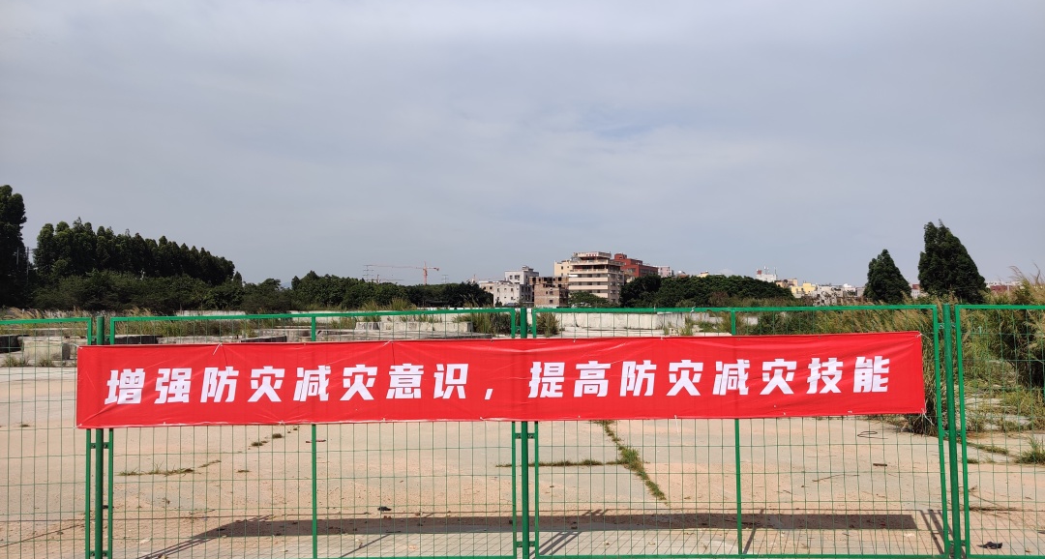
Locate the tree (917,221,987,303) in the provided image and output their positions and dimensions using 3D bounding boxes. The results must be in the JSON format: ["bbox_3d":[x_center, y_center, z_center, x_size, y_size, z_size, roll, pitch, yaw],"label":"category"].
[{"bbox_3d":[51.654,-0.992,98.178,8.380,12.080,8.380,-1,-2,0],"label":"tree"}]

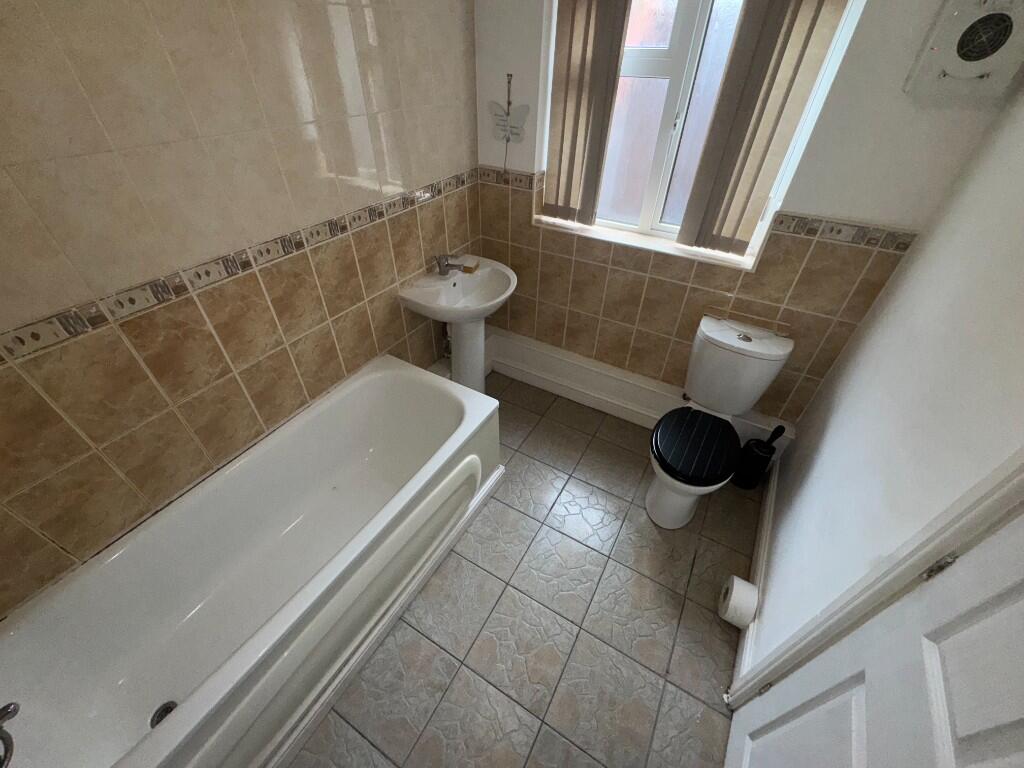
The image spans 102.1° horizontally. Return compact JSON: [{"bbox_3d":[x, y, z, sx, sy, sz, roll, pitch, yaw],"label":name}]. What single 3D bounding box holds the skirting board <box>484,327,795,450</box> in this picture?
[{"bbox_3d":[0.619,0.037,2.517,1.858,0.279,0.127,21,43,23],"label":"skirting board"}]

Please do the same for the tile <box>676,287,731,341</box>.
[{"bbox_3d":[0.944,-0.326,2.051,0.200,0.300,0.010,21,43,23],"label":"tile"}]

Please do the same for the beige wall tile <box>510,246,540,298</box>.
[{"bbox_3d":[0.073,-0.657,2.439,0.200,0.300,0.010,21,43,23],"label":"beige wall tile"}]

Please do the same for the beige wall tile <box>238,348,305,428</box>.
[{"bbox_3d":[-0.907,0.021,1.593,0.010,0.300,0.200,21,43,23],"label":"beige wall tile"}]

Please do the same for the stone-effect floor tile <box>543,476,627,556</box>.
[{"bbox_3d":[0.378,0.637,2.030,0.329,0.010,0.329,21,43,22],"label":"stone-effect floor tile"}]

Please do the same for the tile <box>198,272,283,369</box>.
[{"bbox_3d":[-0.889,-0.208,1.380,0.010,0.297,0.196,21,43,22],"label":"tile"}]

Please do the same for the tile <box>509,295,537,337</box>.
[{"bbox_3d":[0.070,-0.435,2.622,0.200,0.268,0.010,21,43,23],"label":"tile"}]

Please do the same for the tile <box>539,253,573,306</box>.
[{"bbox_3d":[0.245,-0.586,2.336,0.196,0.297,0.010,21,43,22],"label":"tile"}]

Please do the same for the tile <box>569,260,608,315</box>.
[{"bbox_3d":[0.421,-0.525,2.284,0.200,0.300,0.010,21,43,23],"label":"tile"}]

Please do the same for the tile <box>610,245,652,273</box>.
[{"bbox_3d":[0.608,-0.632,2.099,0.202,0.121,0.010,21,43,22],"label":"tile"}]

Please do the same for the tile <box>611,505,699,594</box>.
[{"bbox_3d":[0.638,0.714,1.821,0.317,0.010,0.316,21,43,22],"label":"tile"}]

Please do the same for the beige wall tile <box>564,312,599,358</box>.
[{"bbox_3d":[0.422,-0.302,2.478,0.200,0.277,0.010,21,44,23],"label":"beige wall tile"}]

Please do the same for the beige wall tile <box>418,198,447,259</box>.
[{"bbox_3d":[-0.388,-0.754,2.052,0.010,0.297,0.196,21,43,22],"label":"beige wall tile"}]

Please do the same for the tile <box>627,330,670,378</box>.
[{"bbox_3d":[0.760,-0.163,2.297,0.196,0.284,0.010,21,43,22],"label":"tile"}]

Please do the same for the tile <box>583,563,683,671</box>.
[{"bbox_3d":[0.495,0.921,1.664,0.327,0.010,0.327,21,43,23],"label":"tile"}]

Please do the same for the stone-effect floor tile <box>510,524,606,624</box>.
[{"bbox_3d":[0.212,0.814,1.798,0.330,0.010,0.330,21,43,23],"label":"stone-effect floor tile"}]

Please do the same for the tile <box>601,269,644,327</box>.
[{"bbox_3d":[0.599,-0.460,2.214,0.200,0.301,0.010,21,44,23],"label":"tile"}]

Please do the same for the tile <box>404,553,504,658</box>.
[{"bbox_3d":[-0.242,0.892,1.707,0.325,0.010,0.329,21,43,22],"label":"tile"}]

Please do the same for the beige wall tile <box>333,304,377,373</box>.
[{"bbox_3d":[-0.711,-0.203,1.880,0.010,0.301,0.200,21,44,23],"label":"beige wall tile"}]

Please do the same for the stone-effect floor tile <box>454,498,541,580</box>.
[{"bbox_3d":[-0.075,0.678,1.849,0.317,0.010,0.316,21,43,22],"label":"stone-effect floor tile"}]

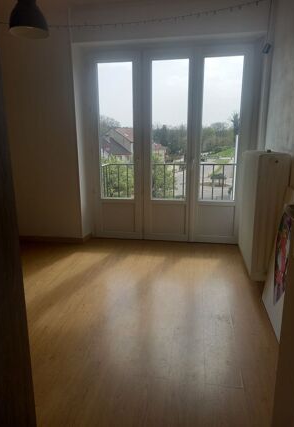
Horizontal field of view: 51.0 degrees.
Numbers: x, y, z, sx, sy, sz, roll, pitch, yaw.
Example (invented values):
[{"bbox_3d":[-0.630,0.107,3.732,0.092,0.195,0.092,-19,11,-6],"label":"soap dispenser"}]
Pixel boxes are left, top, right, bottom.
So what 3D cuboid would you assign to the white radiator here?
[{"bbox_3d":[1.103,-0.035,3.013,0.237,1.069,0.910,2,13,9],"label":"white radiator"}]

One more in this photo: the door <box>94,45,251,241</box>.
[{"bbox_3d":[0.234,-0.744,3.674,1.865,2.227,0.089,2,13,9],"label":"door"}]

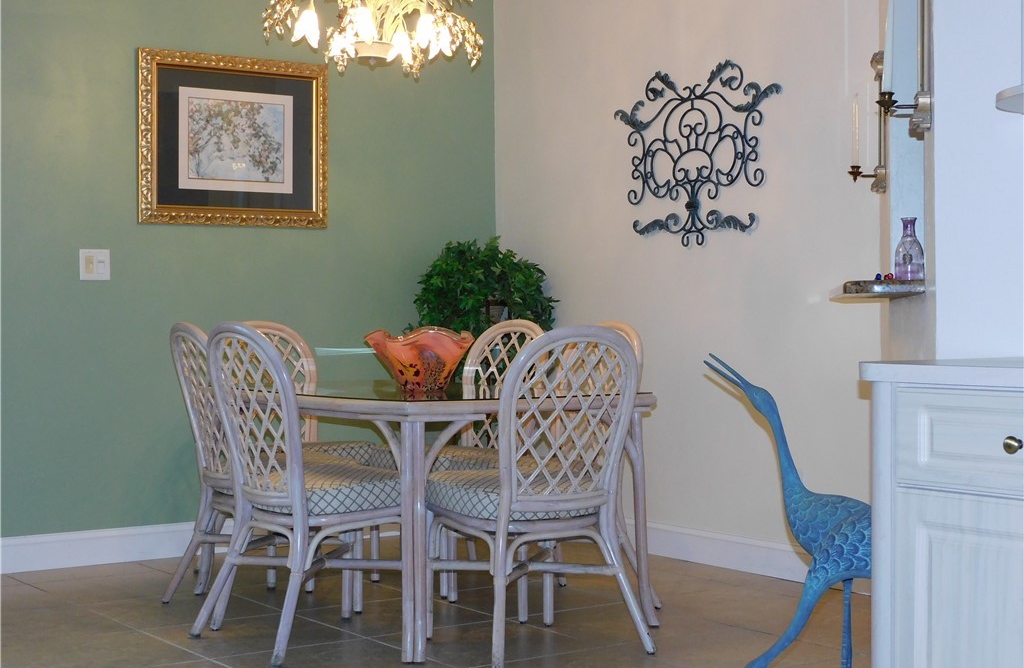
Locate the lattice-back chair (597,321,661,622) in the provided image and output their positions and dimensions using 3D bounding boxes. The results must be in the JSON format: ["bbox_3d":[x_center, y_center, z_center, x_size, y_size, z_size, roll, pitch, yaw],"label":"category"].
[{"bbox_3d":[0.121,0.434,5.489,0.580,0.950,0.560,-1,1,-36],"label":"lattice-back chair"}]

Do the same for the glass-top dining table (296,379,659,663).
[{"bbox_3d":[-0.320,0.540,5.413,0.950,0.740,1.420,-1,1,-36],"label":"glass-top dining table"}]

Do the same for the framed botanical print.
[{"bbox_3d":[-1.123,-0.781,6.619,0.842,0.688,0.045,-1,1,-36],"label":"framed botanical print"}]

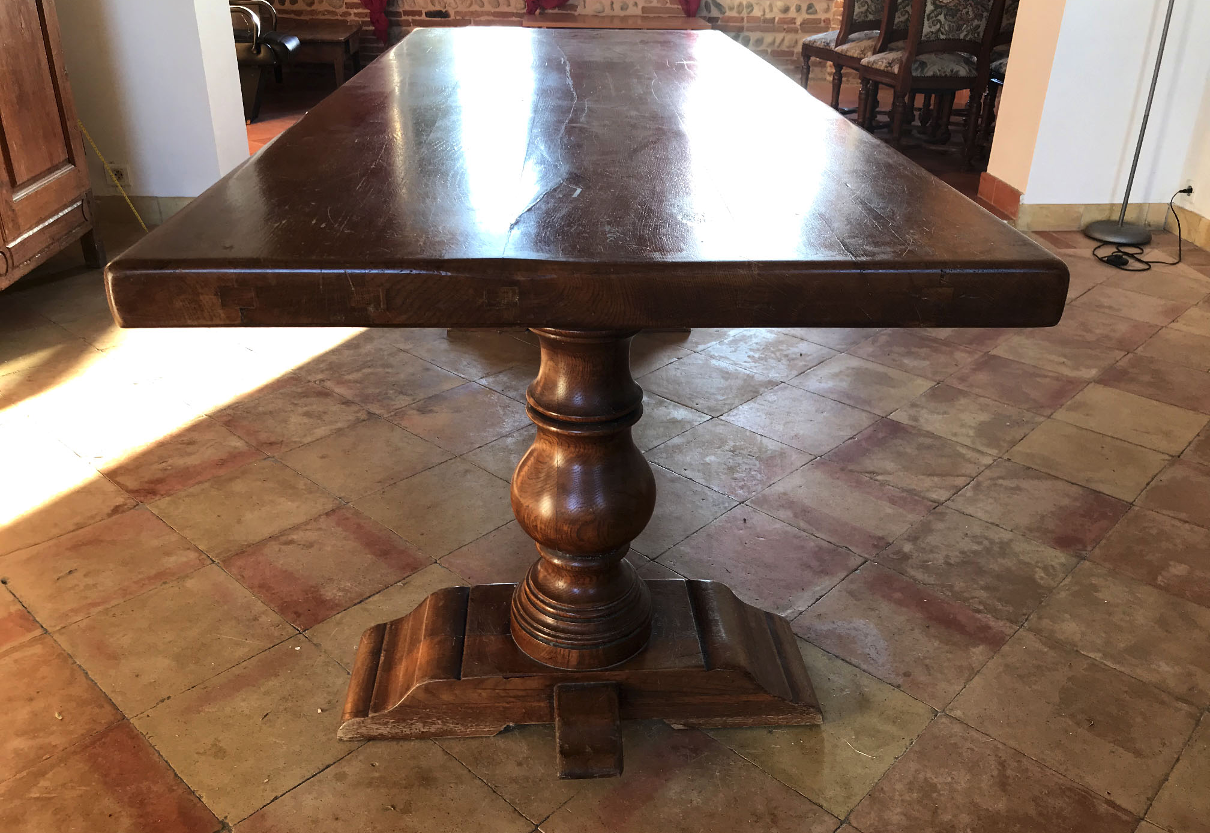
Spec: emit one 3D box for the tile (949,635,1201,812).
[{"bbox_3d":[0.742,0.473,1.548,0.294,0.020,0.296,23,34,38],"label":"tile"}]

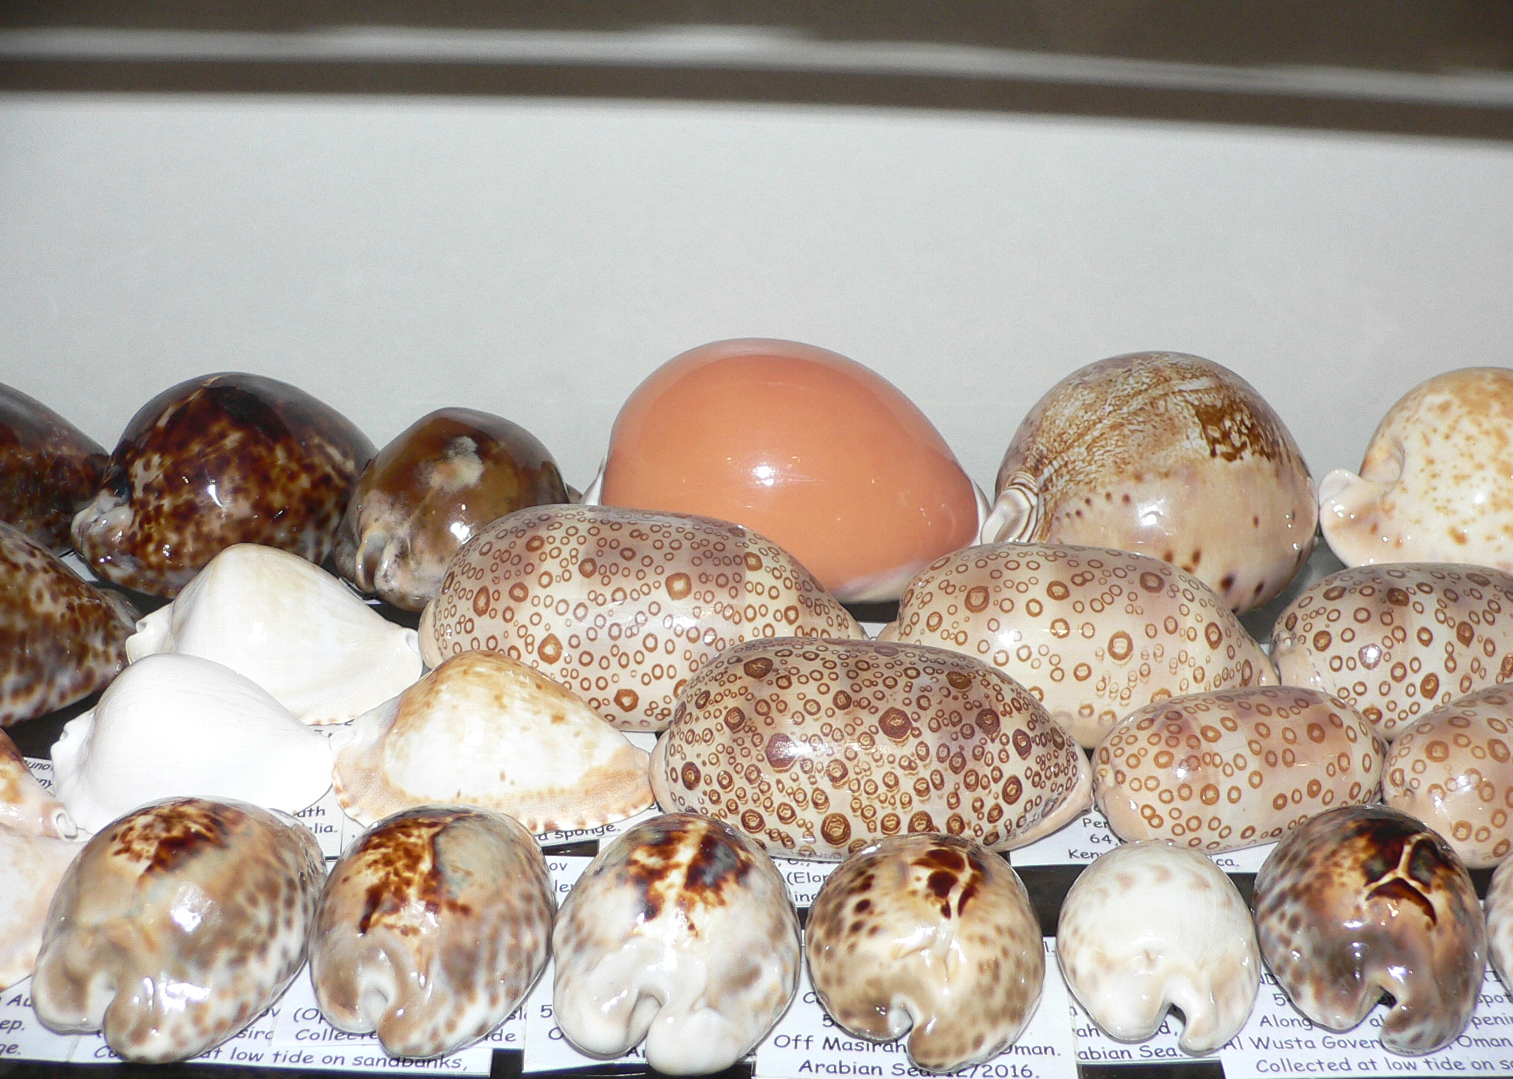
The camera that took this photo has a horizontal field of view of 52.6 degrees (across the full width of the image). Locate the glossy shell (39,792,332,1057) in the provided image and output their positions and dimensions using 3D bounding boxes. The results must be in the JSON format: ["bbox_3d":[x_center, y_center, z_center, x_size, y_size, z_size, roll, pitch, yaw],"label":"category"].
[{"bbox_3d":[-0.099,0.063,0.266,0.044,0.033,0.057,7,25,12],"label":"glossy shell"}]

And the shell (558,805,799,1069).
[{"bbox_3d":[-0.014,0.066,0.265,0.043,0.031,0.055,3,25,2],"label":"shell"}]

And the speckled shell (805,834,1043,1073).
[{"bbox_3d":[0.030,0.069,0.271,0.040,0.029,0.051,3,26,6],"label":"speckled shell"}]

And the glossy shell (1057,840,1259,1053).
[{"bbox_3d":[0.072,0.069,0.271,0.034,0.026,0.045,4,25,5],"label":"glossy shell"}]

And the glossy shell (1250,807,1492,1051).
[{"bbox_3d":[0.110,0.066,0.274,0.039,0.031,0.053,6,26,11],"label":"glossy shell"}]

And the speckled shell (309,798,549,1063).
[{"bbox_3d":[-0.056,0.064,0.268,0.042,0.031,0.053,3,25,2],"label":"speckled shell"}]

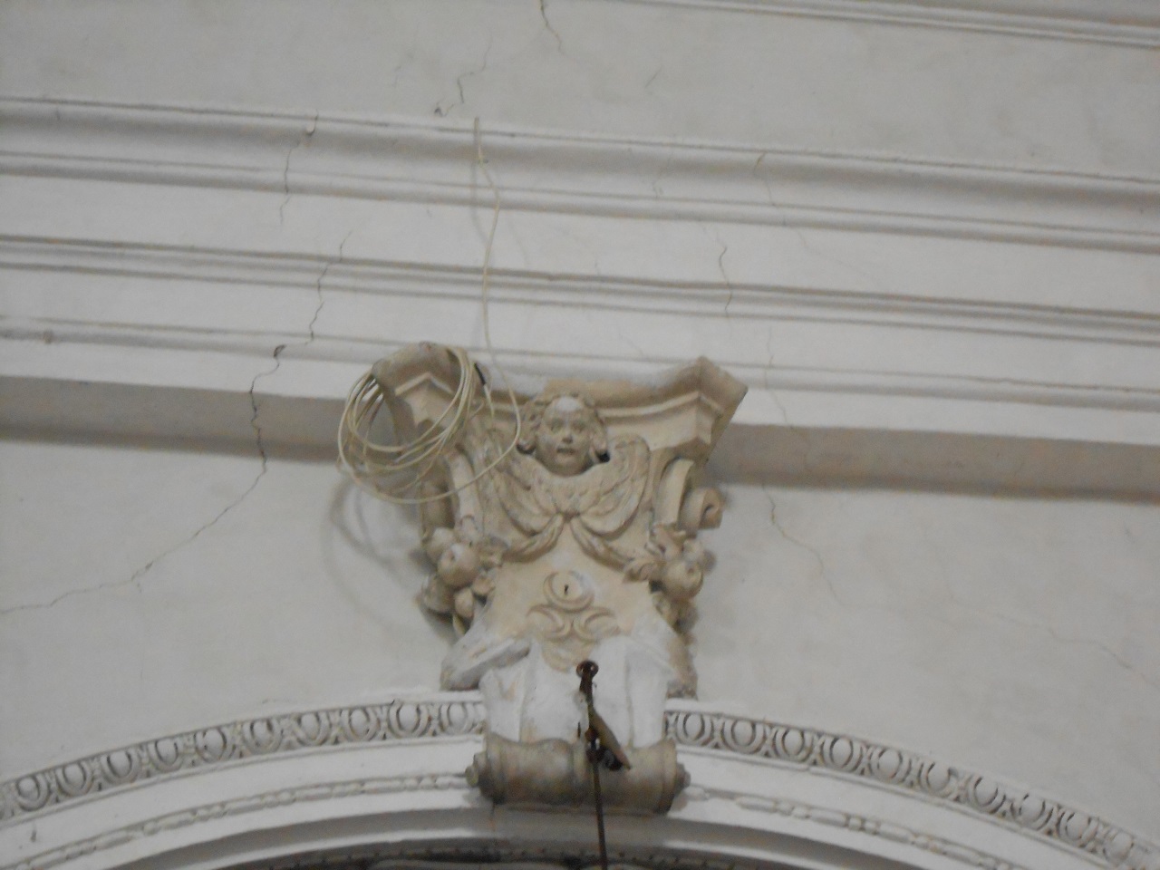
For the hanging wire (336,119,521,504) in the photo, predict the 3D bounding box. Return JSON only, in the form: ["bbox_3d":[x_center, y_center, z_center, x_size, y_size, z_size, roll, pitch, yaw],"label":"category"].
[{"bbox_3d":[-0.384,-0.280,12.236,0.420,1.120,0.270,3,-35,-14],"label":"hanging wire"}]

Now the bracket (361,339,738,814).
[{"bbox_3d":[-0.021,0.351,12.007,0.890,1.050,0.420,3,-35,-14],"label":"bracket"}]

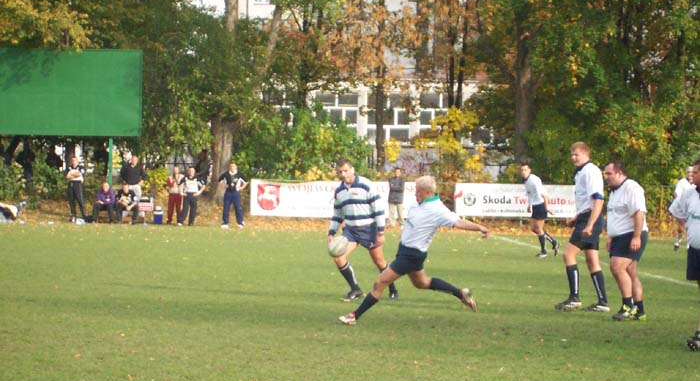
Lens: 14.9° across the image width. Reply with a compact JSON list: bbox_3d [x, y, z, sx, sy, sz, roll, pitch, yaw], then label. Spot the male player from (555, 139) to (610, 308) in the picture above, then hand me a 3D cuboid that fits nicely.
[{"bbox_3d":[2.639,0.406,30.300,0.580,1.910,0.580,1,0,-21],"label":"male player"}]

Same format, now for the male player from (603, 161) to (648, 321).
[{"bbox_3d":[3.071,0.556,29.700,0.460,1.760,0.560,1,0,-26],"label":"male player"}]

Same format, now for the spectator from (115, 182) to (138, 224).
[{"bbox_3d":[-6.070,0.353,72.500,0.660,1.150,0.750,1,0,-6],"label":"spectator"}]

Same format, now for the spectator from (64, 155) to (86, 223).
[{"bbox_3d":[-7.442,-0.035,72.500,0.560,1.790,0.420,1,0,-3],"label":"spectator"}]

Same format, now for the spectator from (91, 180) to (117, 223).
[{"bbox_3d":[-6.944,0.318,75.200,0.680,1.180,0.750,1,0,-3],"label":"spectator"}]

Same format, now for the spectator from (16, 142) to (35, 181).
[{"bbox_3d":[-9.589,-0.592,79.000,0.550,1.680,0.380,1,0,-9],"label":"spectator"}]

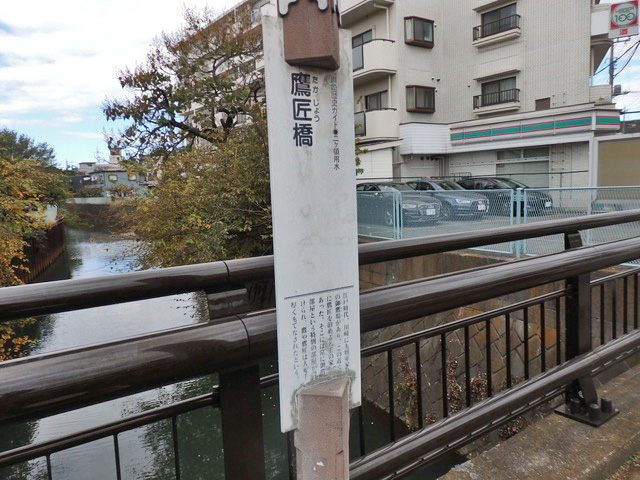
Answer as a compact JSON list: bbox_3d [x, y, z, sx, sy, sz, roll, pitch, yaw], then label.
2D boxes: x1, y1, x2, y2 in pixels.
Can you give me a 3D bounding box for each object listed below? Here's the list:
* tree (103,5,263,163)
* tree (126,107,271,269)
[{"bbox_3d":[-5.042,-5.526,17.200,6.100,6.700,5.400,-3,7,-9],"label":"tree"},{"bbox_3d":[-3.610,-1.398,14.200,4.800,5.500,4.400,-3,7,-9],"label":"tree"}]

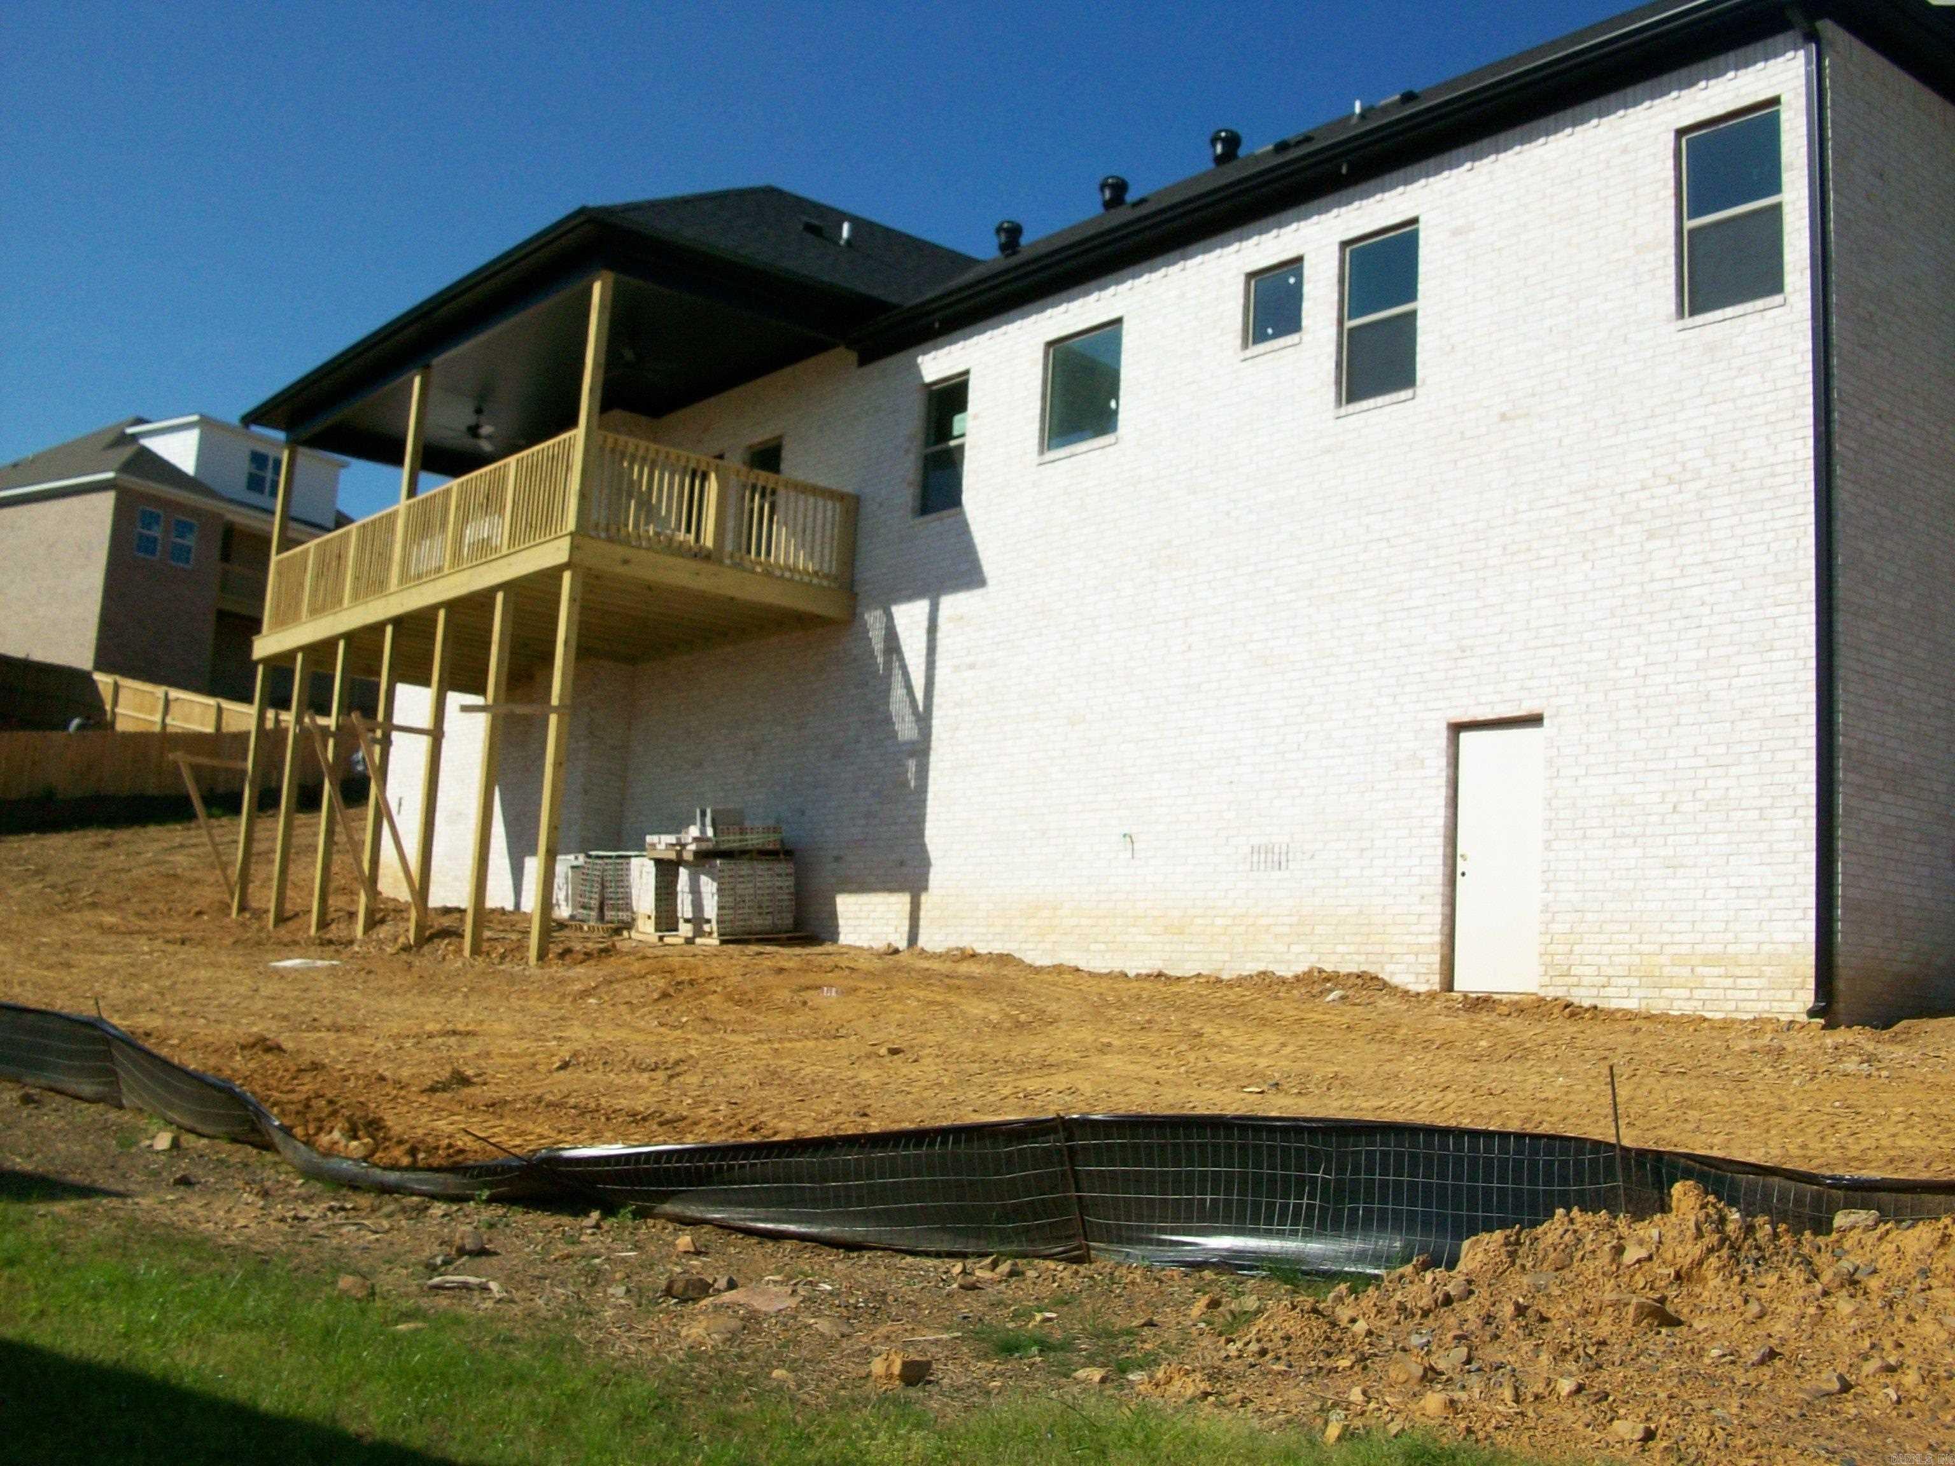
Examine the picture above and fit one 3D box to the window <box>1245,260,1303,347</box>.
[{"bbox_3d":[2.691,-3.834,17.207,0.110,0.740,0.710,10,-10,-39],"label":"window"}]

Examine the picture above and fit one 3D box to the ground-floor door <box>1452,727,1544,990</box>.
[{"bbox_3d":[3.969,0.937,14.654,0.110,2.090,0.890,10,-10,-39],"label":"ground-floor door"}]

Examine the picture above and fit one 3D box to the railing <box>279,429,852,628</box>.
[{"bbox_3d":[-5.679,-1.998,24.226,3.541,1.111,9.404,10,-10,-39],"label":"railing"}]

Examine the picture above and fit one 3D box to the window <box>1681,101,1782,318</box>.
[{"bbox_3d":[5.431,-3.743,13.787,0.110,1.520,0.870,10,-10,-39],"label":"window"}]

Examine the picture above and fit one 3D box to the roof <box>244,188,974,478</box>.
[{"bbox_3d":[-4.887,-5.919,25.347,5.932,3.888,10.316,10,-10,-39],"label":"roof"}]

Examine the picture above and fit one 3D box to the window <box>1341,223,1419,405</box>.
[{"bbox_3d":[3.423,-3.533,16.240,0.110,1.510,0.870,10,-10,-39],"label":"window"}]

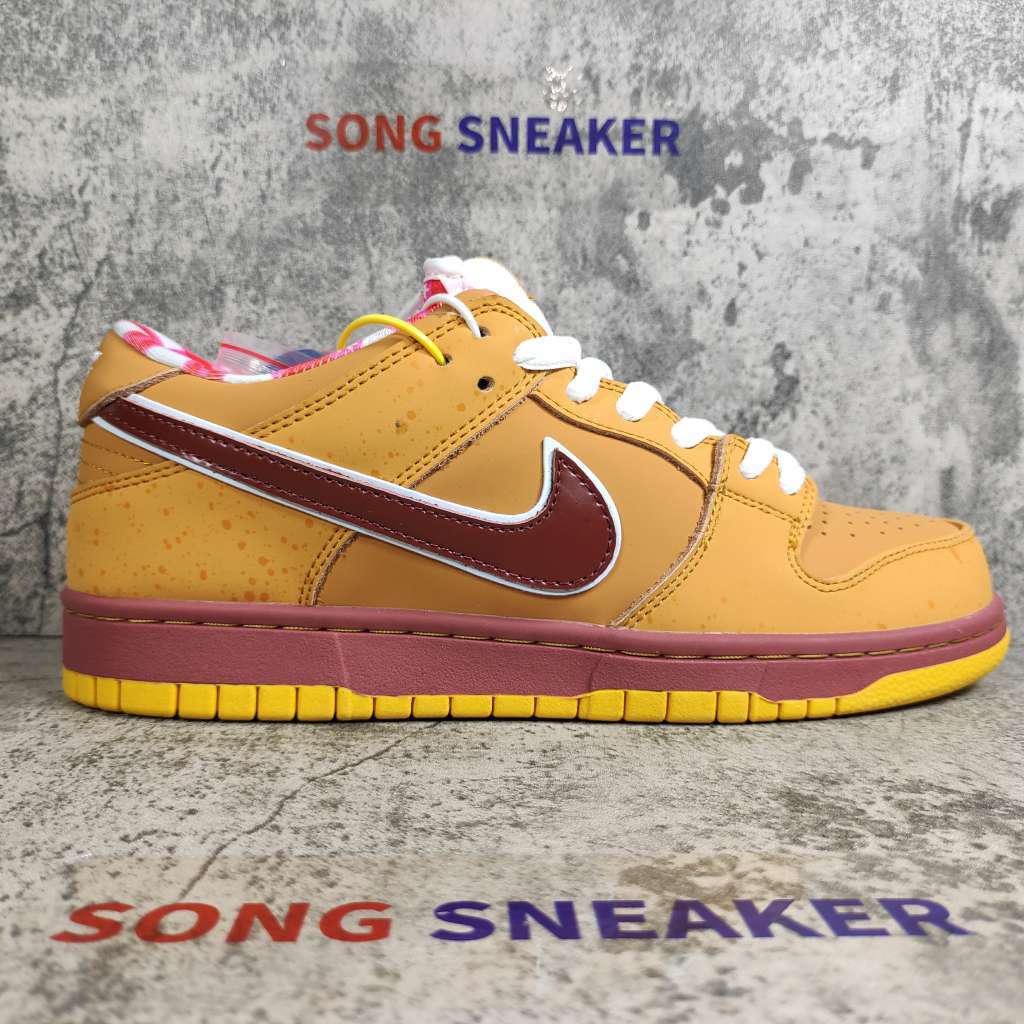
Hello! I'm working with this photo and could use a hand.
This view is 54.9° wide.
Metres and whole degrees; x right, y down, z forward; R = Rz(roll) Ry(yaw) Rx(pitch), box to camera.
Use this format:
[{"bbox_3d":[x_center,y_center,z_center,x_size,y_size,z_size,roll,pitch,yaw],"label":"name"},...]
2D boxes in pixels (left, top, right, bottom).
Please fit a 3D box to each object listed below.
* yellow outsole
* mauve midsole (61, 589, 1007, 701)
[{"bbox_3d":[0.010,0.044,0.320,0.293,0.018,0.107,0,4,-2],"label":"yellow outsole"},{"bbox_3d":[0.010,0.034,0.319,0.291,0.027,0.105,0,4,-2],"label":"mauve midsole"}]

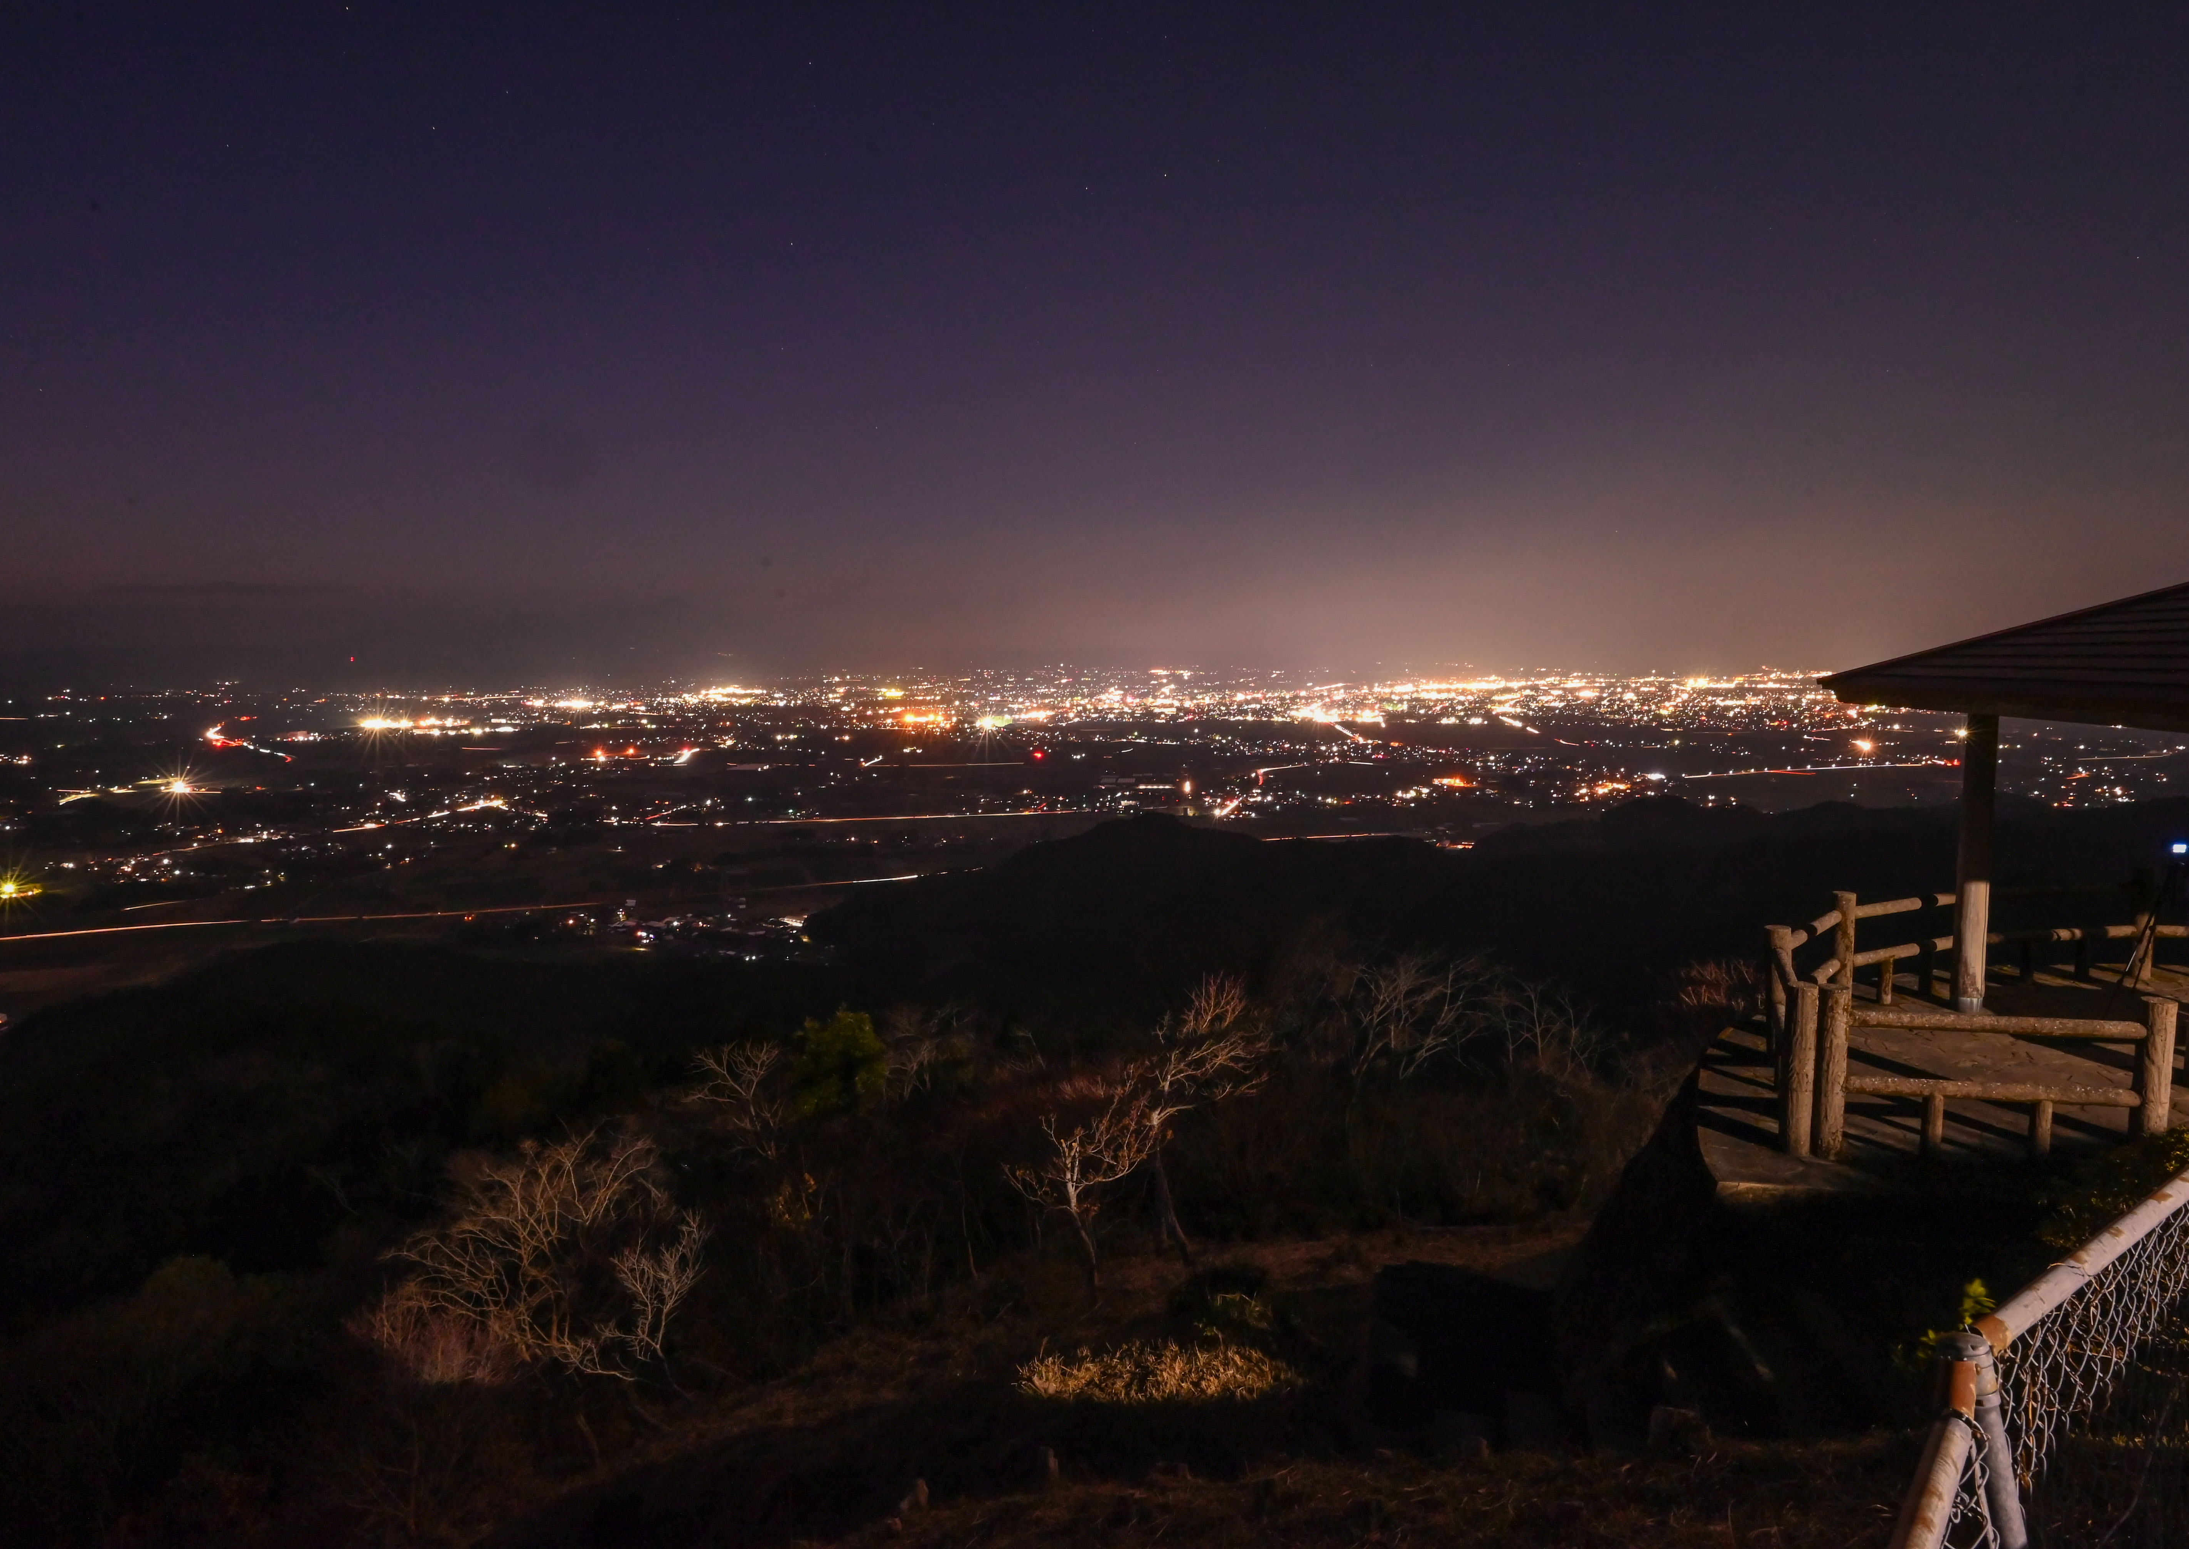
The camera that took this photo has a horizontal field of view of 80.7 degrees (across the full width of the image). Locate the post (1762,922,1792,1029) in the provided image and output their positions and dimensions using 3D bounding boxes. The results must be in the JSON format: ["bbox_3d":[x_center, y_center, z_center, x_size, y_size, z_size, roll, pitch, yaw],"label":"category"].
[{"bbox_3d":[4.623,1.499,8.753,0.150,0.932,0.150,3,6,28],"label":"post"}]

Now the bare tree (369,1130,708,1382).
[{"bbox_3d":[-6.701,5.896,15.500,4.075,3.270,3.500,0,5,0],"label":"bare tree"}]

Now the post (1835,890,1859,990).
[{"bbox_3d":[5.825,1.384,10.026,0.145,0.932,0.145,3,6,30],"label":"post"}]

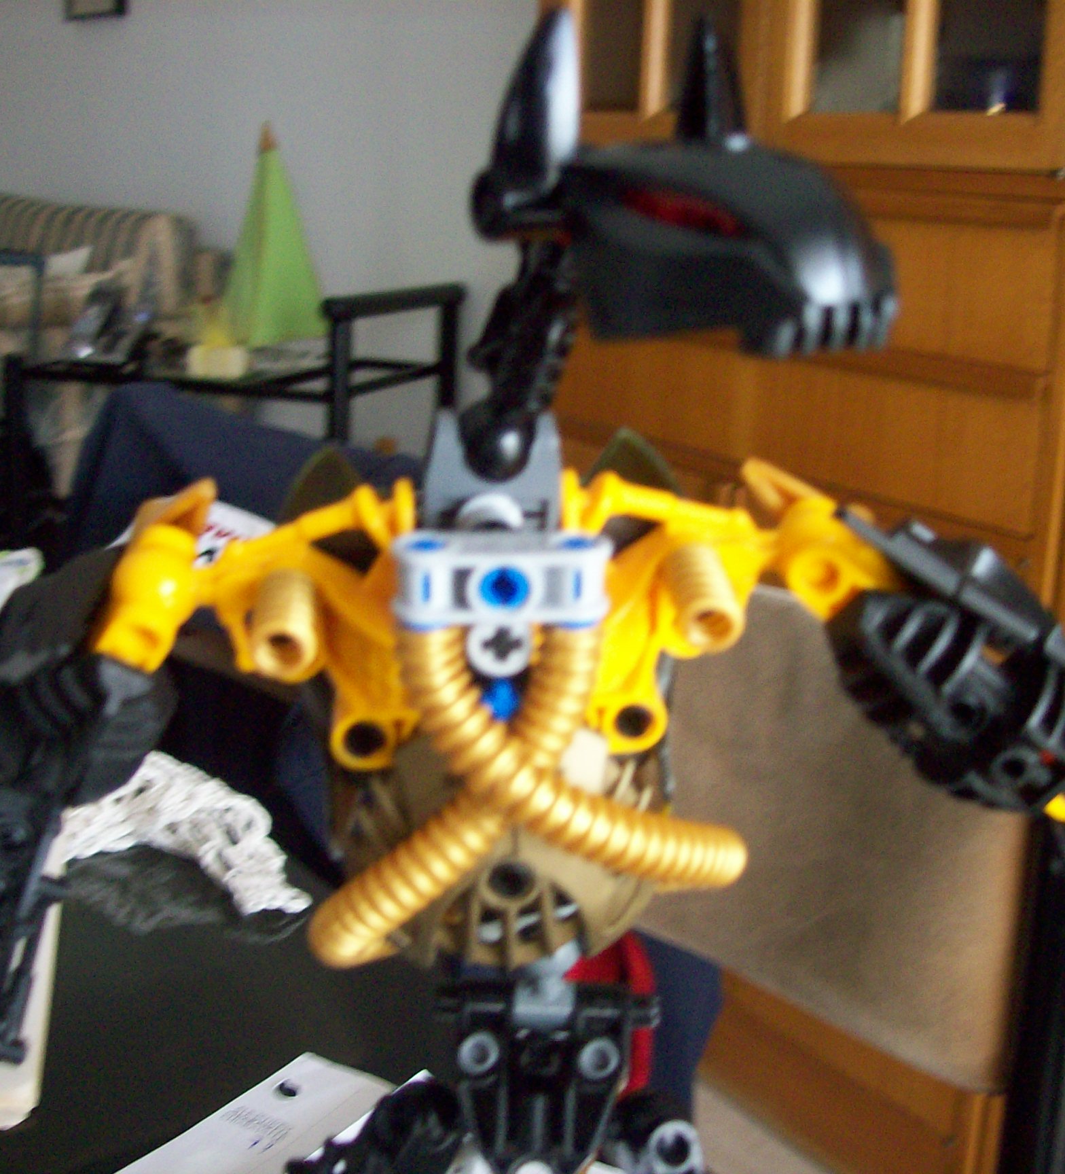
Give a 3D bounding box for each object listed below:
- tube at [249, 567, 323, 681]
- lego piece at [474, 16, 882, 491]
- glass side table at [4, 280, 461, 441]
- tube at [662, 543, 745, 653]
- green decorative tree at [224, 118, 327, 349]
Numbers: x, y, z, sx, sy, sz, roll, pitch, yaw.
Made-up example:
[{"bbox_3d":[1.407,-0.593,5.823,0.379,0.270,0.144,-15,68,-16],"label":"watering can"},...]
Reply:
[{"bbox_3d":[-0.028,0.004,0.186,0.007,0.007,0.015,0,22,-8],"label":"tube"},{"bbox_3d":[0.020,-0.040,0.203,0.052,0.058,0.041,12,17,34],"label":"lego piece"},{"bbox_3d":[-0.487,-0.125,2.699,0.623,0.770,0.476,8,15,21],"label":"glass side table"},{"bbox_3d":[0.020,0.002,0.193,0.007,0.007,0.015,0,22,-8],"label":"tube"},{"bbox_3d":[-0.407,-0.561,2.557,0.128,0.350,0.128,-7,17,-31],"label":"green decorative tree"}]

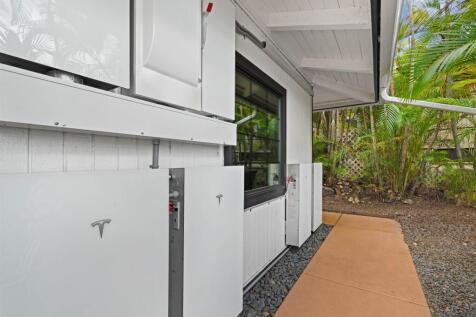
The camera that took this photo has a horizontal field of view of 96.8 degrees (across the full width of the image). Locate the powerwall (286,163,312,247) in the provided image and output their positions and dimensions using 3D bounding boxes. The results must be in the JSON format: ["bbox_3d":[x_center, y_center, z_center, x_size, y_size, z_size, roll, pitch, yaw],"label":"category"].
[{"bbox_3d":[0.909,0.633,3.093,0.180,1.103,0.607,0,0,34],"label":"powerwall"}]

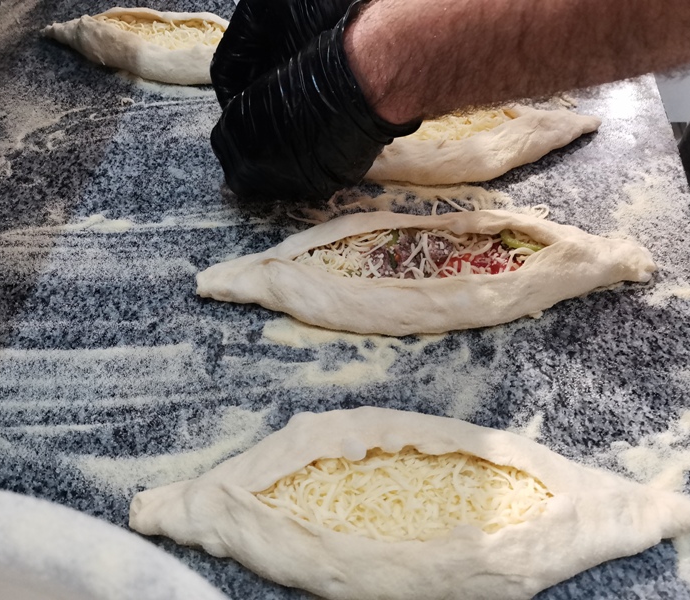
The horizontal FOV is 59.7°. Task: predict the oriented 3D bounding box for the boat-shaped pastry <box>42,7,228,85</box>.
[{"bbox_3d":[-0.149,-0.238,0.563,0.295,0.038,0.096,7,56,5],"label":"boat-shaped pastry"}]

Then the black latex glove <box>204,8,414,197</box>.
[{"bbox_3d":[-0.021,-0.139,0.426,0.130,0.095,0.095,-8,56,-5],"label":"black latex glove"}]

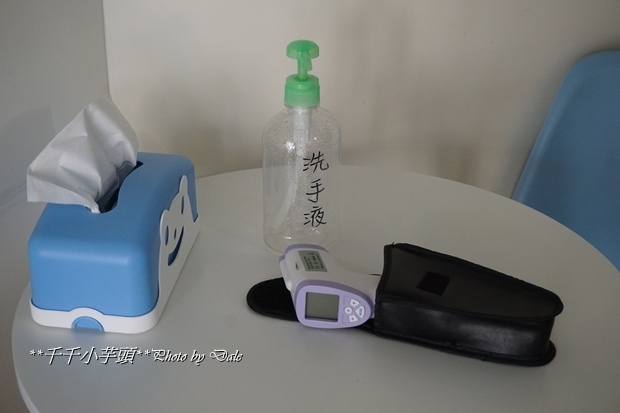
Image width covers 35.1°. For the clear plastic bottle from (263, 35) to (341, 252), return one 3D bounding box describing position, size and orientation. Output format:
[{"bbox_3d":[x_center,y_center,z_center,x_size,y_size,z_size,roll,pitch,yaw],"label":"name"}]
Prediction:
[{"bbox_3d":[-0.008,-0.065,1.029,0.082,0.218,0.082,1,27,0],"label":"clear plastic bottle"}]

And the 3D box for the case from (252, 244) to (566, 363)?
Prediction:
[{"bbox_3d":[0.089,0.078,0.940,0.300,0.046,0.113,9,28,15],"label":"case"}]

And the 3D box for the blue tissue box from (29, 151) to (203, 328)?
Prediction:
[{"bbox_3d":[-0.192,0.028,0.987,0.122,0.084,0.219,4,27,6],"label":"blue tissue box"}]

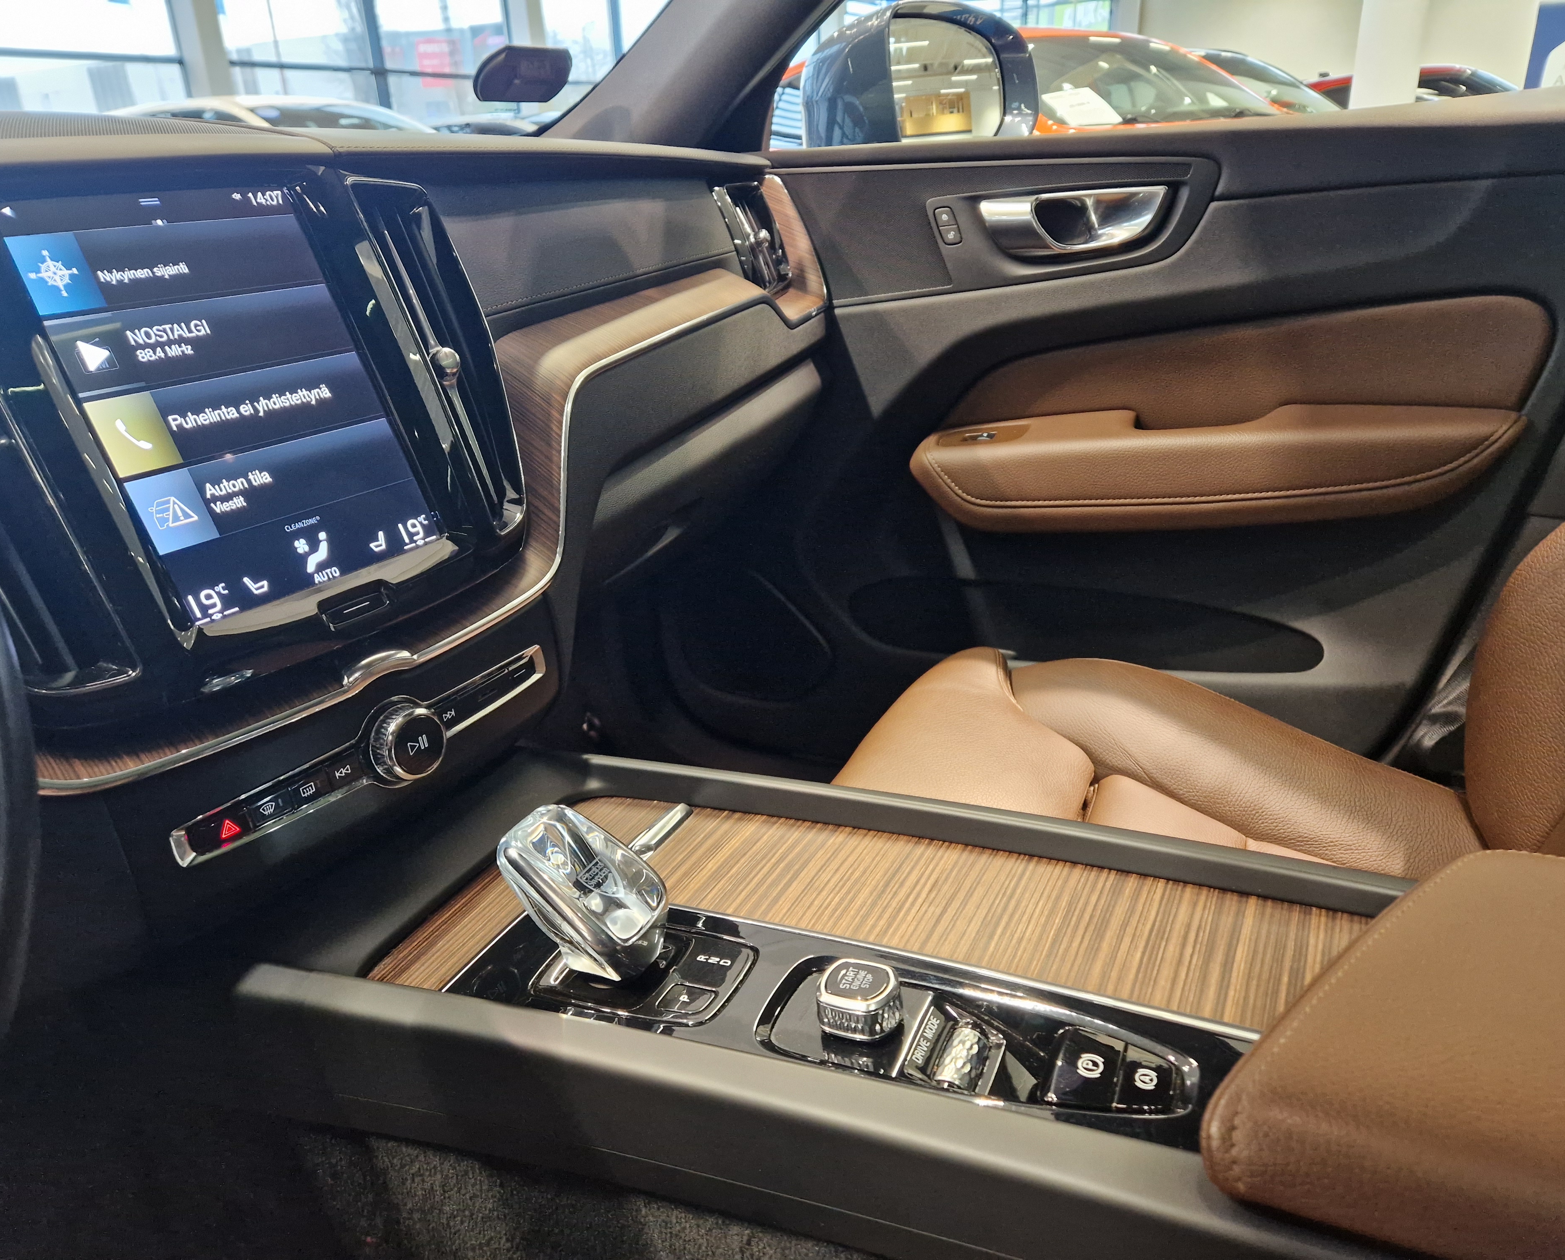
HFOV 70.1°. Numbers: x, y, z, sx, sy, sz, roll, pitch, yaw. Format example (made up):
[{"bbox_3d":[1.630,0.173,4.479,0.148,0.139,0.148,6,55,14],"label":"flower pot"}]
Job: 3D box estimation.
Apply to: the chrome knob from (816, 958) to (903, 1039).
[{"bbox_3d":[0.029,0.139,0.424,0.029,0.015,0.029,5,22,26],"label":"chrome knob"}]

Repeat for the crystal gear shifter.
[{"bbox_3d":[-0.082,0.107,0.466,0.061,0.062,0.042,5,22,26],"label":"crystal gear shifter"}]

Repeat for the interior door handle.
[{"bbox_3d":[0.258,-0.360,0.989,0.157,0.050,0.040,5,22,26],"label":"interior door handle"}]

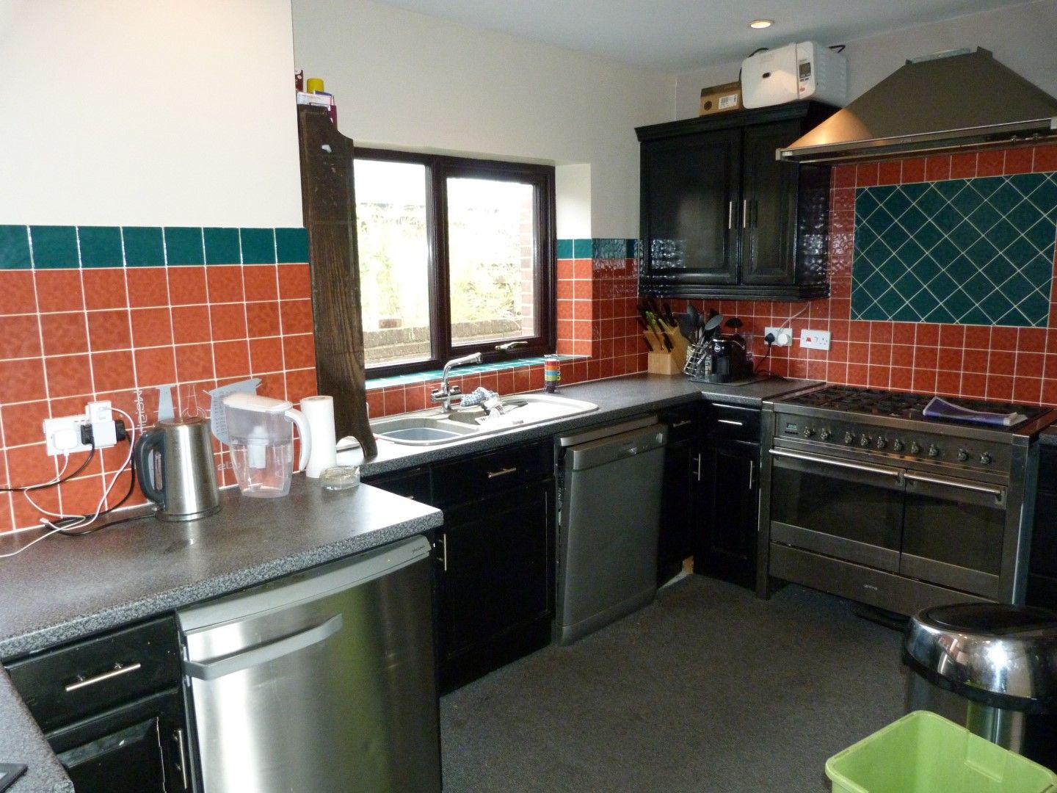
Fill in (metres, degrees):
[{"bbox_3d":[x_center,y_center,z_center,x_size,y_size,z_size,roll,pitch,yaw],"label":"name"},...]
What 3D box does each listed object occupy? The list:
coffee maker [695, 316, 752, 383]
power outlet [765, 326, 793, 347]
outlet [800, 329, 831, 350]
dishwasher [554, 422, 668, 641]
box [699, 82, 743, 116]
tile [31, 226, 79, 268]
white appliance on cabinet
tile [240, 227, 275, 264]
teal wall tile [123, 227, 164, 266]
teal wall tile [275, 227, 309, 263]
[{"bbox_3d":[1.028,-0.204,3.855,0.145,0.230,0.320,5,12,33],"label":"coffee maker"},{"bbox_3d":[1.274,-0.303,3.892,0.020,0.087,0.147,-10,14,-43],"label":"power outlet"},{"bbox_3d":[1.414,-0.278,3.757,0.015,0.087,0.147,-10,14,-43],"label":"outlet"},{"bbox_3d":[0.156,0.507,3.355,0.600,0.845,0.620,-10,14,-42],"label":"dishwasher"},{"bbox_3d":[0.985,-1.400,3.657,0.230,0.140,0.215,-10,14,-42],"label":"box"},{"bbox_3d":[-1.109,-0.349,1.789,0.098,0.098,0.008,-11,14,-44],"label":"tile"},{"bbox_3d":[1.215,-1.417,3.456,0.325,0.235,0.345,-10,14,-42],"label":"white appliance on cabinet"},{"bbox_3d":[-0.759,-0.421,2.143,0.100,0.100,0.008,-10,14,-42],"label":"tile"},{"bbox_3d":[-0.977,-0.379,1.943,0.100,0.100,0.008,-10,14,-42],"label":"teal wall tile"},{"bbox_3d":[-0.684,-0.434,2.203,0.096,0.098,0.008,-11,14,-44],"label":"teal wall tile"}]

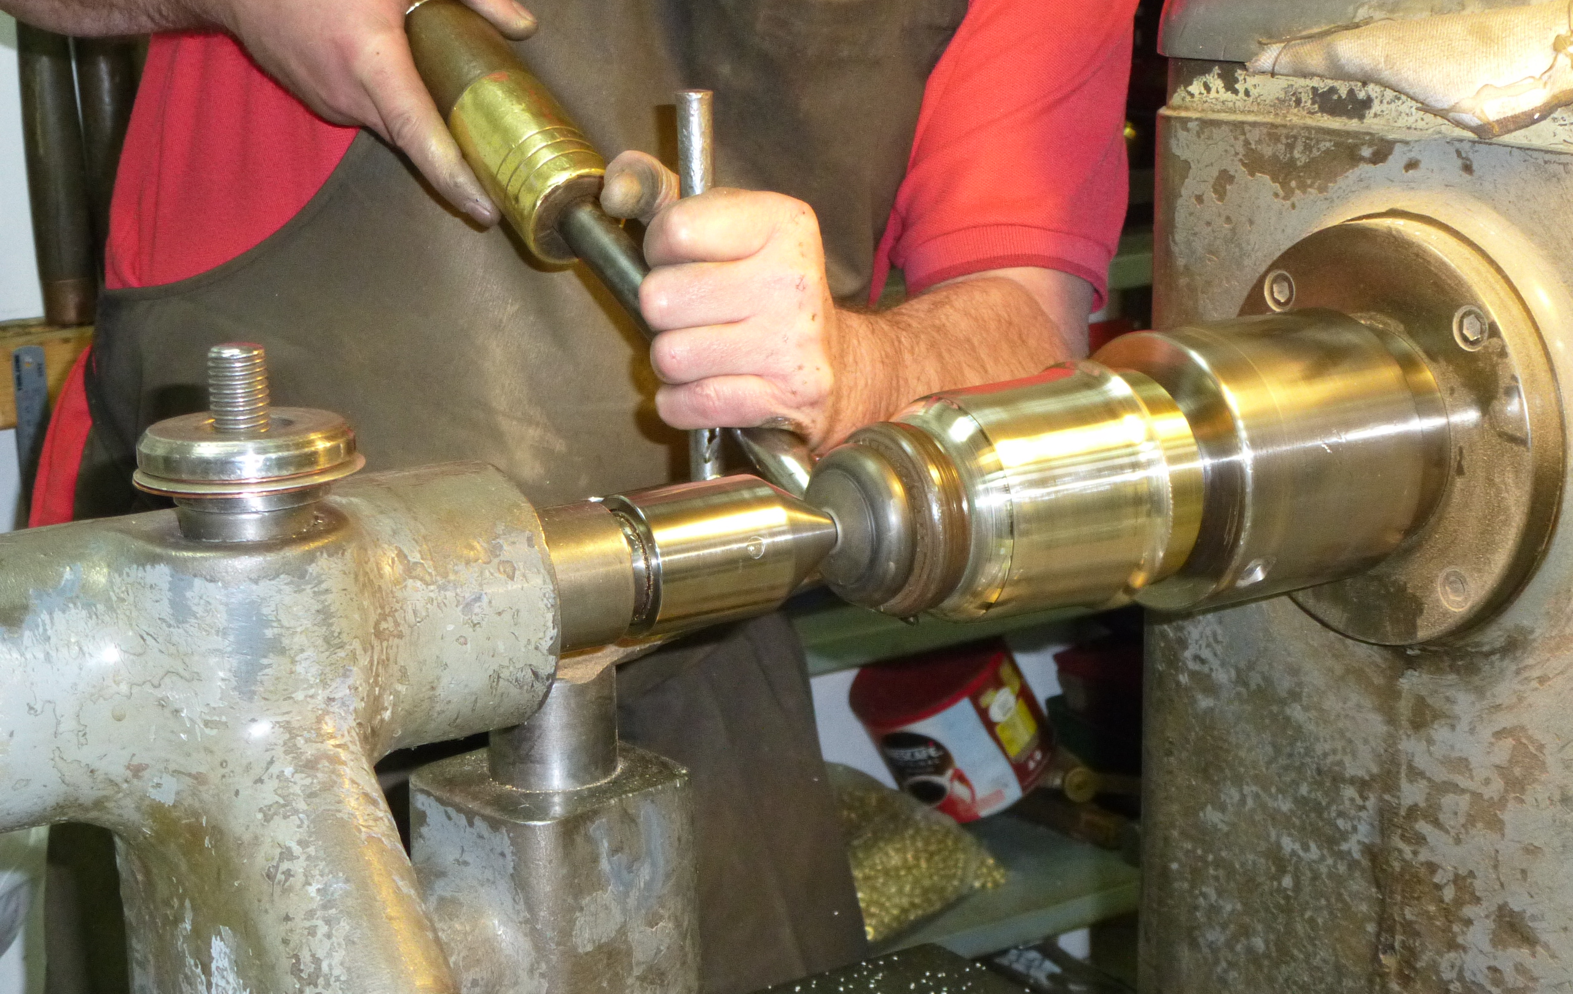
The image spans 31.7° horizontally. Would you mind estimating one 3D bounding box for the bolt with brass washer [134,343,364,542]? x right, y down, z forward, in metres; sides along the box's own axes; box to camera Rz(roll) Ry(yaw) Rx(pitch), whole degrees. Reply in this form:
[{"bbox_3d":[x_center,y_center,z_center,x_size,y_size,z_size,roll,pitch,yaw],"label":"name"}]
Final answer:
[{"bbox_3d":[-0.148,-0.016,0.760,0.064,0.051,0.064,-2,13,0],"label":"bolt with brass washer"}]

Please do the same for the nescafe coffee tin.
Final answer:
[{"bbox_3d":[0.156,0.208,2.604,0.155,0.128,0.155,-22,27,12],"label":"nescafe coffee tin"}]

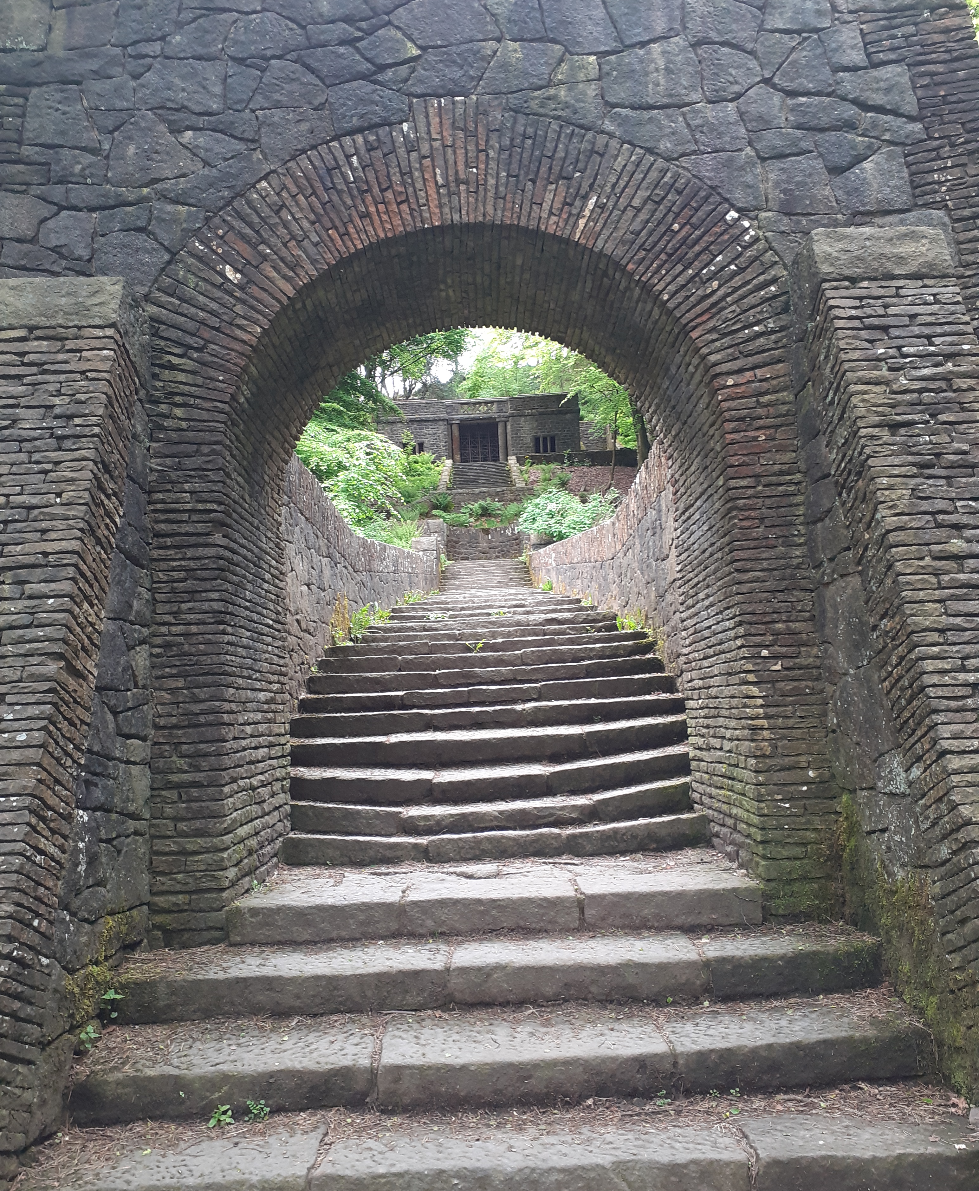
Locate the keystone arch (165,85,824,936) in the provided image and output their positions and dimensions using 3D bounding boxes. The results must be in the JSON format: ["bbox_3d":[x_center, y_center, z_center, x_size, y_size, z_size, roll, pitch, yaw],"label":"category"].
[{"bbox_3d":[-0.054,-0.396,5.359,3.020,3.940,1.330,-2,-6,0],"label":"keystone arch"}]

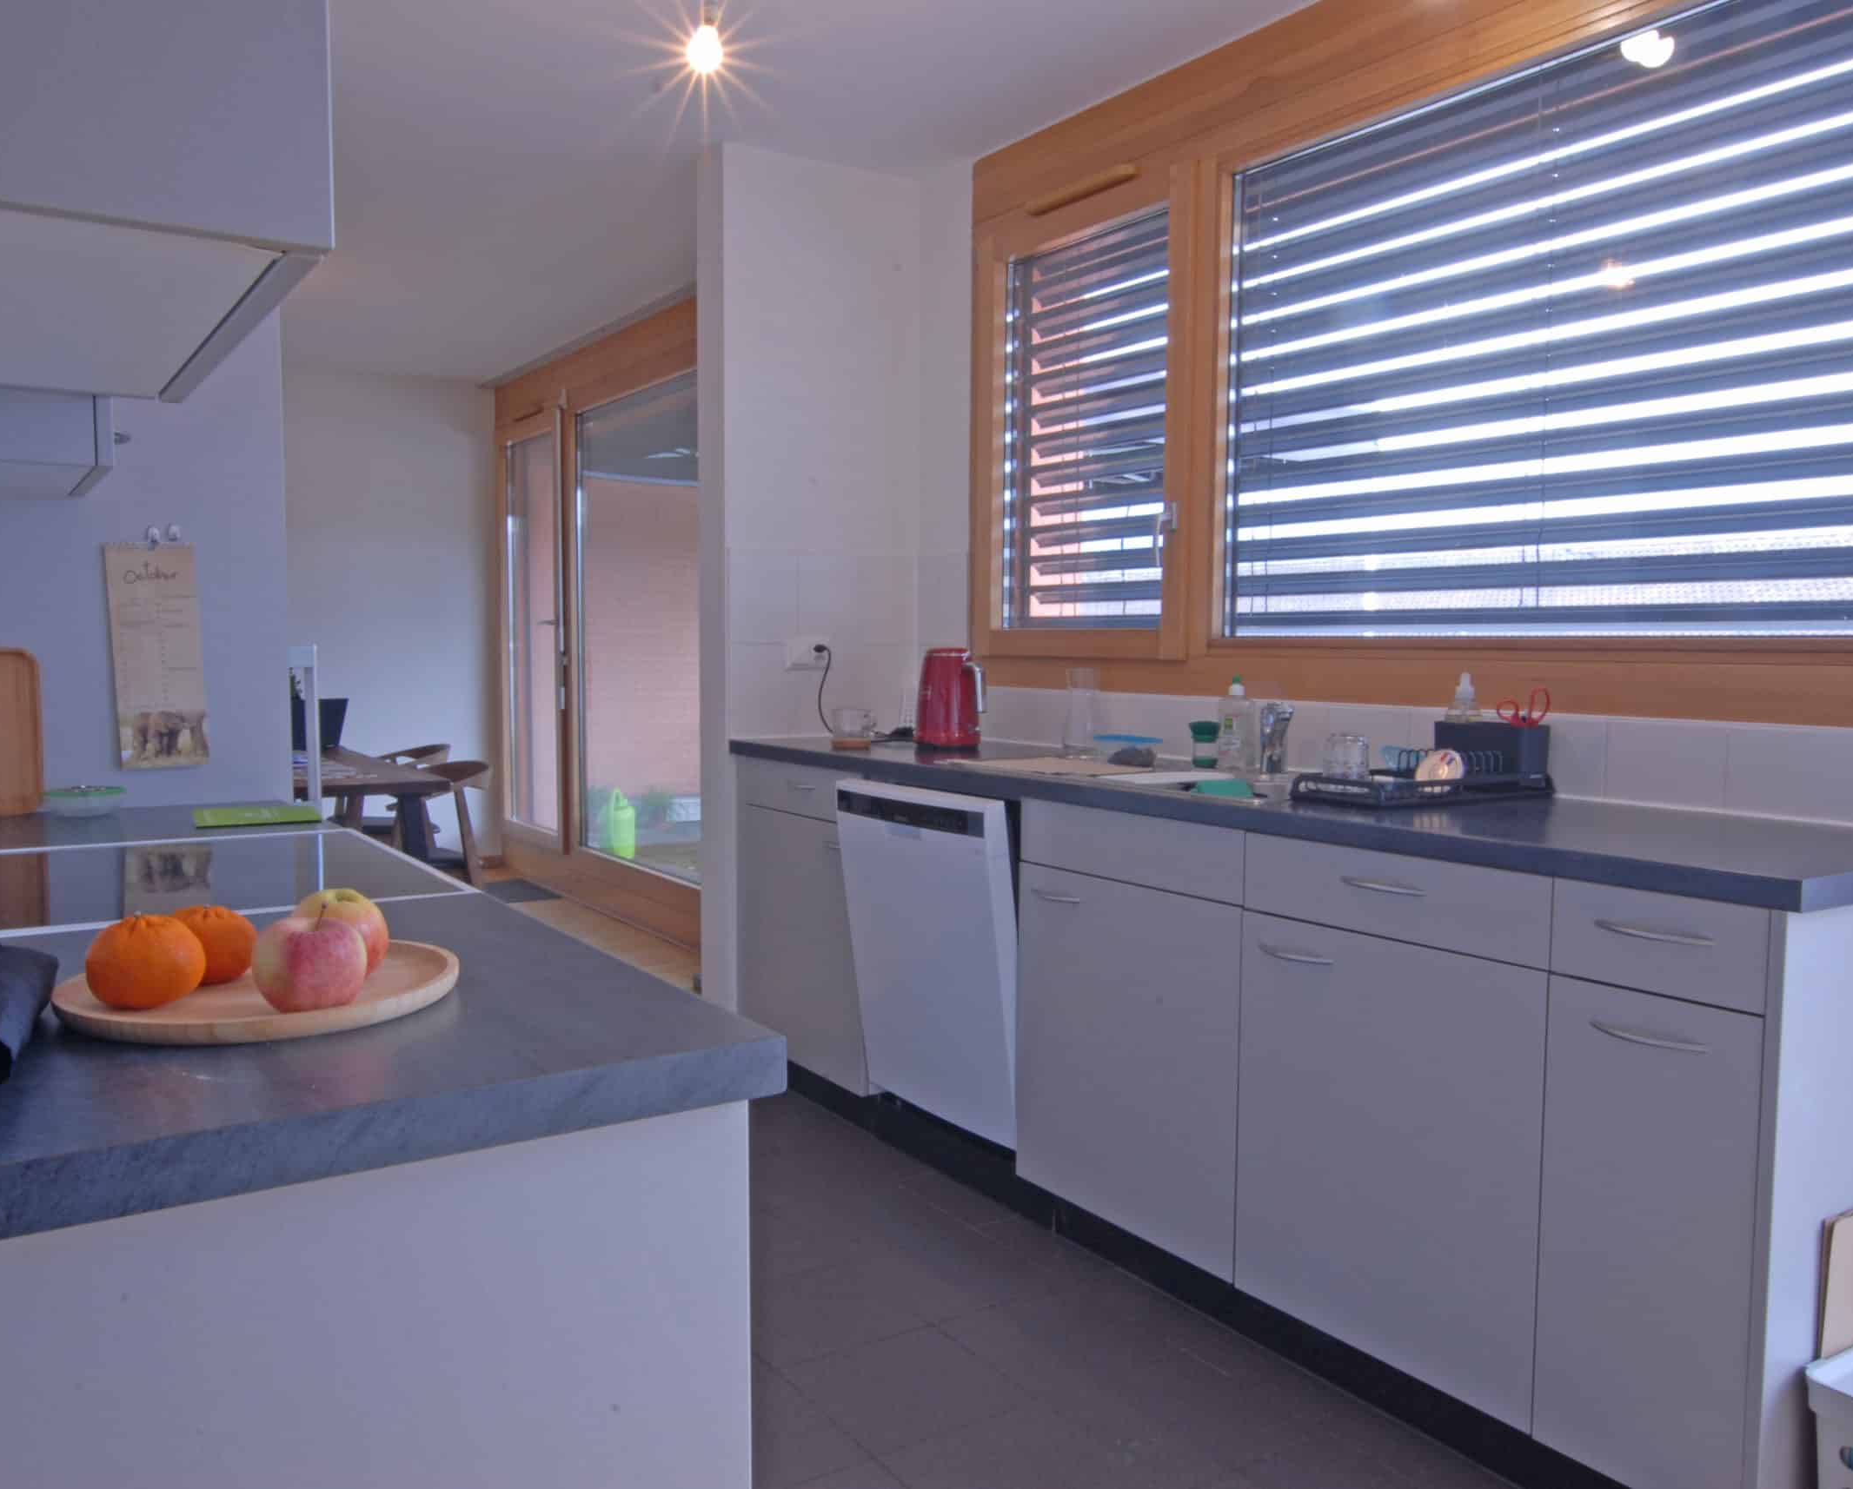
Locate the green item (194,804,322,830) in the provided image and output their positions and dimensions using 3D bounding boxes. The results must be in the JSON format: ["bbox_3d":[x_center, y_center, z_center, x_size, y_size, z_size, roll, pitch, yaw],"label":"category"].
[{"bbox_3d":[-0.997,0.106,2.203,0.165,0.008,0.207,-2,5,-29],"label":"green item"}]

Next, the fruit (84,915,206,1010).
[{"bbox_3d":[-0.543,0.152,1.035,0.073,0.064,0.073,-2,5,-33],"label":"fruit"}]

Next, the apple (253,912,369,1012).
[{"bbox_3d":[-0.424,0.151,1.024,0.072,0.069,0.072,-2,5,-33],"label":"apple"}]

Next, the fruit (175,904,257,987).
[{"bbox_3d":[-0.534,0.150,1.104,0.064,0.058,0.064,-2,5,-33],"label":"fruit"}]

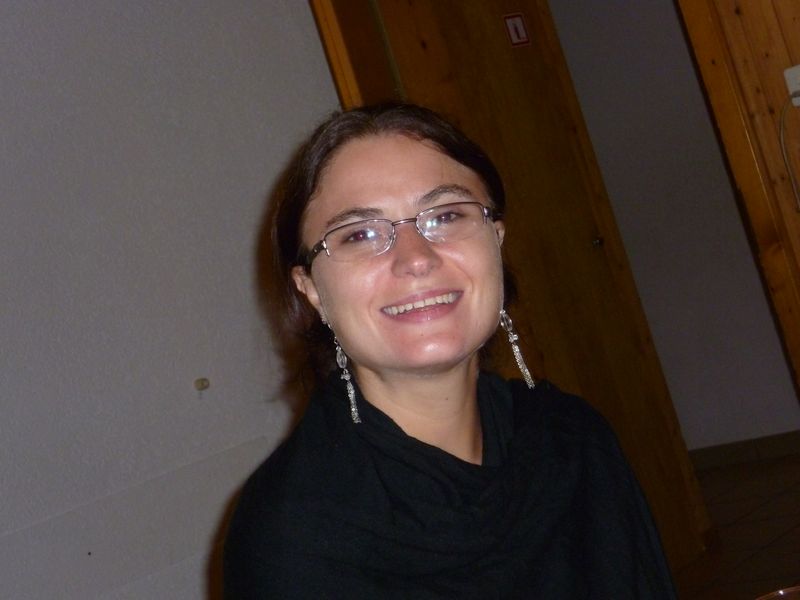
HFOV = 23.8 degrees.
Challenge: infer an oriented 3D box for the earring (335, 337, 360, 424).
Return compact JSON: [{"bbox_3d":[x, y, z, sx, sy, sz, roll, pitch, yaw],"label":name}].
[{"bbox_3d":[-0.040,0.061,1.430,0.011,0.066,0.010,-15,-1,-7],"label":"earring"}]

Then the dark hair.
[{"bbox_3d":[-0.006,-0.043,1.455,0.190,0.215,0.200,-12,-7,-9],"label":"dark hair"}]

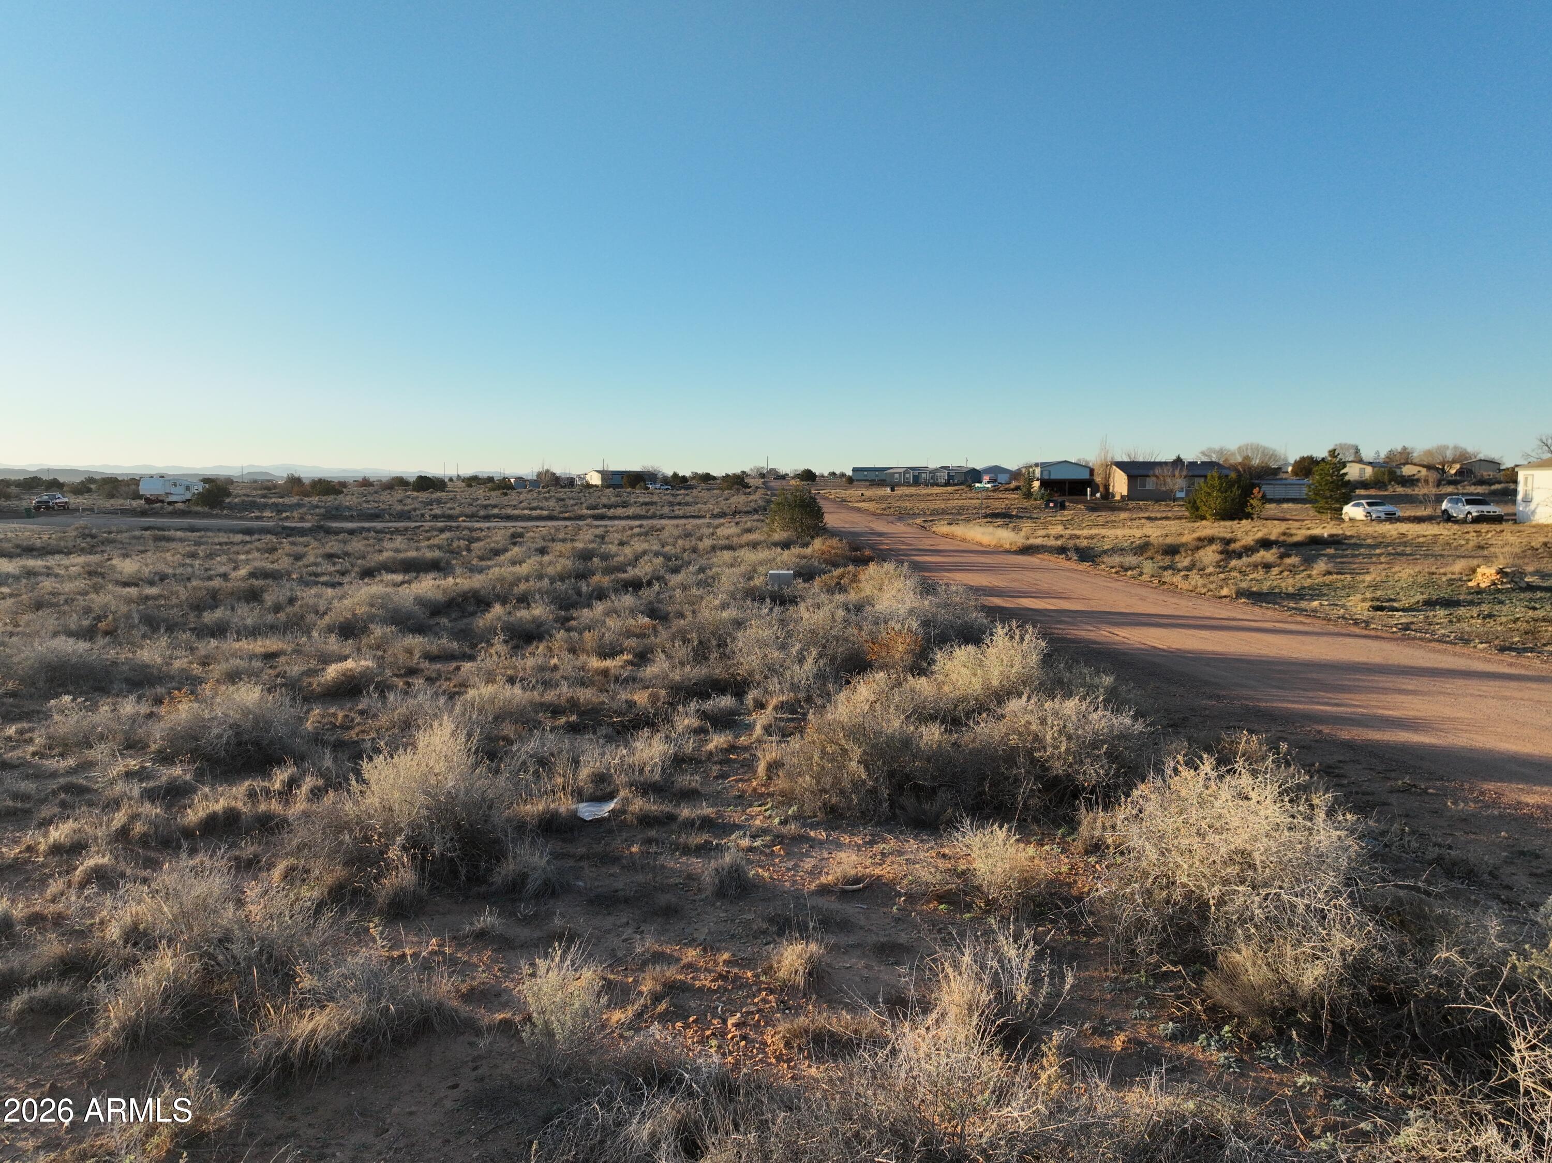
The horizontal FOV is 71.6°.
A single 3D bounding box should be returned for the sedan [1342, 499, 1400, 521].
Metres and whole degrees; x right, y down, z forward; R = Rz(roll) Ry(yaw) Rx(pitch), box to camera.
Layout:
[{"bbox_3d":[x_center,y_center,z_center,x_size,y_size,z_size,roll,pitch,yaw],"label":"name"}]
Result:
[{"bbox_3d":[39.181,-4.649,70.831,1.820,1.460,4.750,0,6,0],"label":"sedan"}]

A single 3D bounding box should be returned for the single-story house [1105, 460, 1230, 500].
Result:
[{"bbox_3d":[42.508,-11.028,117.687,11.106,4.095,9.400,0,6,0],"label":"single-story house"}]

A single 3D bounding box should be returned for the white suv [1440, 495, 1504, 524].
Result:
[{"bbox_3d":[42.864,-4.435,66.218,1.850,1.670,4.570,1,6,5],"label":"white suv"}]

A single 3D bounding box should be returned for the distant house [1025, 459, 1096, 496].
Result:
[{"bbox_3d":[38.545,-14.268,148.819,6.994,4.770,13.000,0,6,0],"label":"distant house"}]

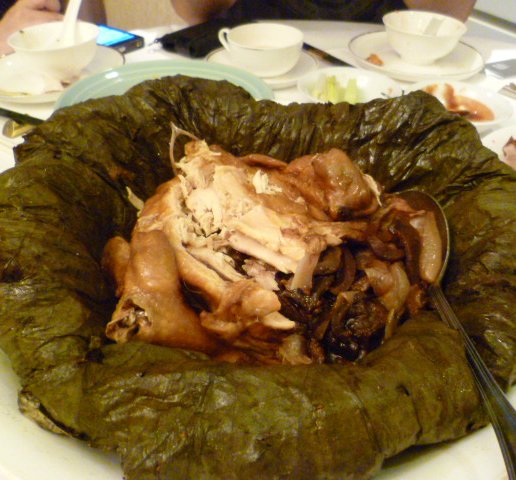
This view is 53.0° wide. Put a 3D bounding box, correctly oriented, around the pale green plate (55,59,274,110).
[{"bbox_3d":[-0.097,-0.137,0.559,0.229,0.031,0.229,1,40,-1],"label":"pale green plate"}]

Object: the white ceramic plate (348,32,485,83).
[{"bbox_3d":[0.216,-0.250,0.716,0.178,0.022,0.178,1,40,-1],"label":"white ceramic plate"}]

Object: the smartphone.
[{"bbox_3d":[-0.233,-0.297,0.768,0.115,0.013,0.062,24,45,25],"label":"smartphone"}]

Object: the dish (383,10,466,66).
[{"bbox_3d":[0.219,-0.266,0.698,0.109,0.051,0.109,1,40,0],"label":"dish"}]

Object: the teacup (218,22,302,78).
[{"bbox_3d":[0.003,-0.236,0.659,0.108,0.048,0.096,1,40,0],"label":"teacup"}]

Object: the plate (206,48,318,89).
[{"bbox_3d":[0.005,-0.223,0.675,0.146,0.020,0.146,1,40,-1],"label":"plate"}]

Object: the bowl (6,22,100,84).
[{"bbox_3d":[-0.243,-0.226,0.639,0.105,0.051,0.105,1,40,-1],"label":"bowl"}]

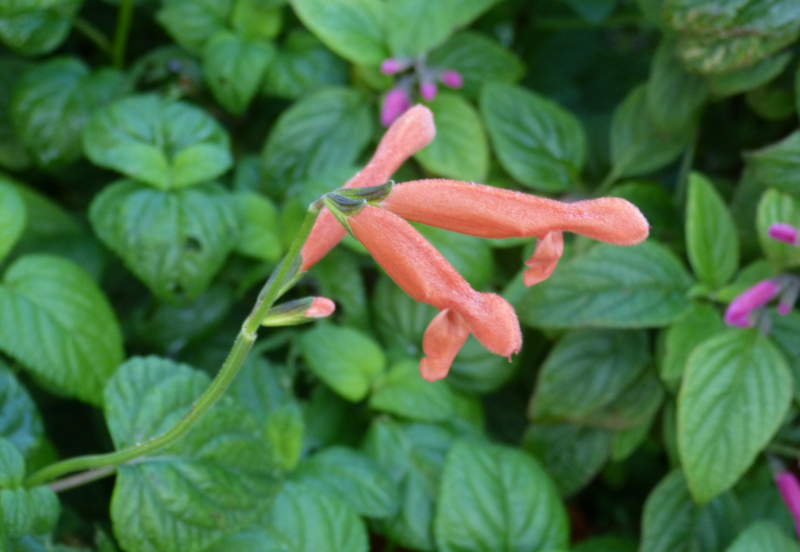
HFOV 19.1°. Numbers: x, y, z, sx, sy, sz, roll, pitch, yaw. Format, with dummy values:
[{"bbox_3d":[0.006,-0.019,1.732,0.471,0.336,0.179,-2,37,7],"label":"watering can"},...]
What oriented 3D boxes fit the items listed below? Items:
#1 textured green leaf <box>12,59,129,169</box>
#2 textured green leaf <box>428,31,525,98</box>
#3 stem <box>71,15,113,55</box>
[{"bbox_3d":[-0.090,-0.044,0.640,0.029,0.009,0.032,5,53,4],"label":"textured green leaf"},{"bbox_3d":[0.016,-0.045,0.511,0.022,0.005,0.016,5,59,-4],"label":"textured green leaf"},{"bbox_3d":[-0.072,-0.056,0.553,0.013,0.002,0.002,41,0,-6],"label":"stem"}]

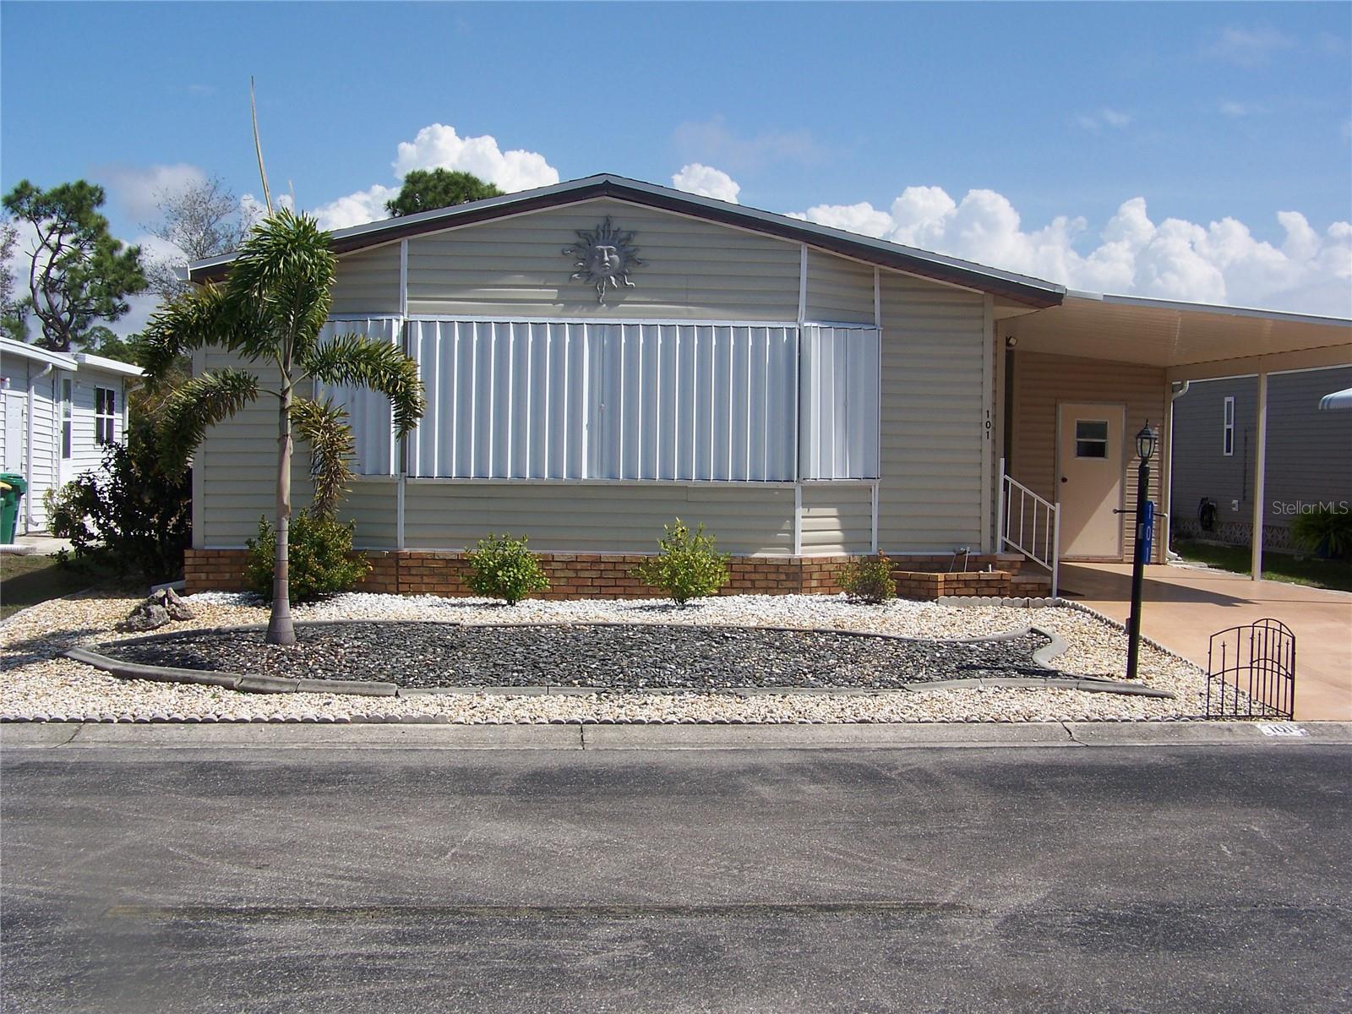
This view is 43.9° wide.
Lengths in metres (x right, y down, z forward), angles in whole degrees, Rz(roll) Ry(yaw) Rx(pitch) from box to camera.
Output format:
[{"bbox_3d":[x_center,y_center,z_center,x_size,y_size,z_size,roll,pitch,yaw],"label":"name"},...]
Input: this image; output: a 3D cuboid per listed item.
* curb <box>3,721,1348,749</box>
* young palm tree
[{"bbox_3d":[0.120,1.325,9.720,8.000,0.120,0.500,1,2,-4],"label":"curb"},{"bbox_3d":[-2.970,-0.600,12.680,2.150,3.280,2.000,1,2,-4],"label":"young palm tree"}]

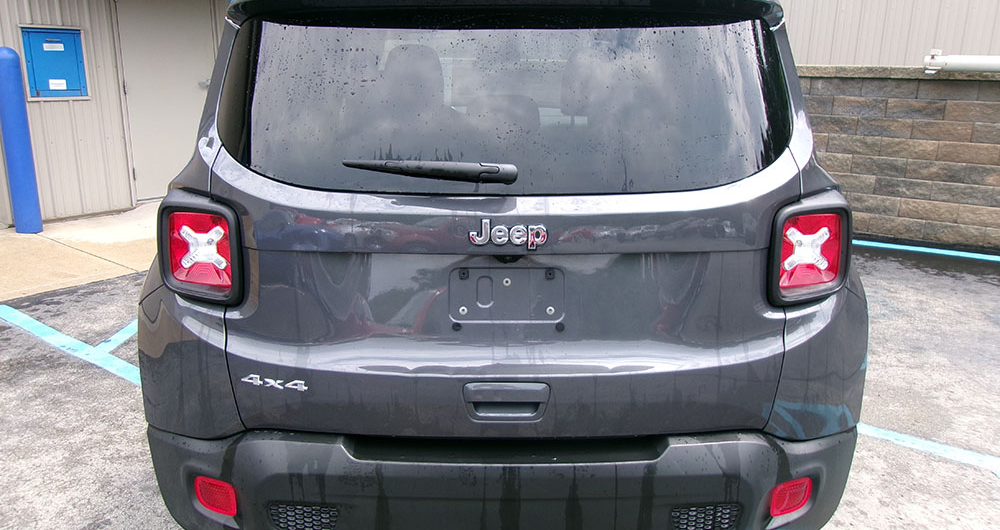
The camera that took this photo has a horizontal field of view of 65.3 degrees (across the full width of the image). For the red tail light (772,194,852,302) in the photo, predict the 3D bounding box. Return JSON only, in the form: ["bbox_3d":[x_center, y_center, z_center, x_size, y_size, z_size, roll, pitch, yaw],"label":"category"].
[{"bbox_3d":[0.669,-0.036,1.708,0.200,0.225,0.135,-2,11,-8],"label":"red tail light"}]

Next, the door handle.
[{"bbox_3d":[0.014,0.287,1.651,0.178,0.087,0.035,0,14,0],"label":"door handle"}]

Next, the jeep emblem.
[{"bbox_3d":[0.015,-0.061,1.581,0.158,0.064,0.012,0,8,0],"label":"jeep emblem"}]

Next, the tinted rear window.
[{"bbox_3d":[0.011,-0.346,1.702,1.285,0.415,0.140,0,-5,0],"label":"tinted rear window"}]

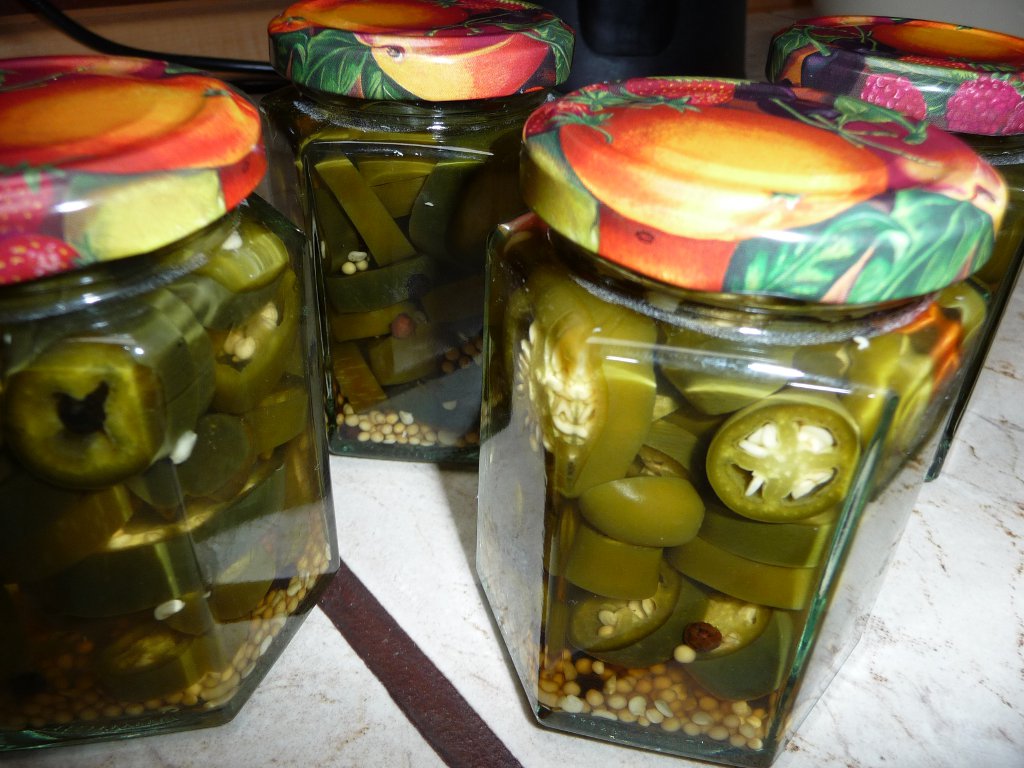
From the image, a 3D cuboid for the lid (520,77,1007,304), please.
[{"bbox_3d":[0.033,-0.030,0.114,0.063,0.010,0.063,2,33,-1],"label":"lid"}]

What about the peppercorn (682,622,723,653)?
[{"bbox_3d":[0.029,0.038,0.125,0.006,0.005,0.006,9,34,9],"label":"peppercorn"}]

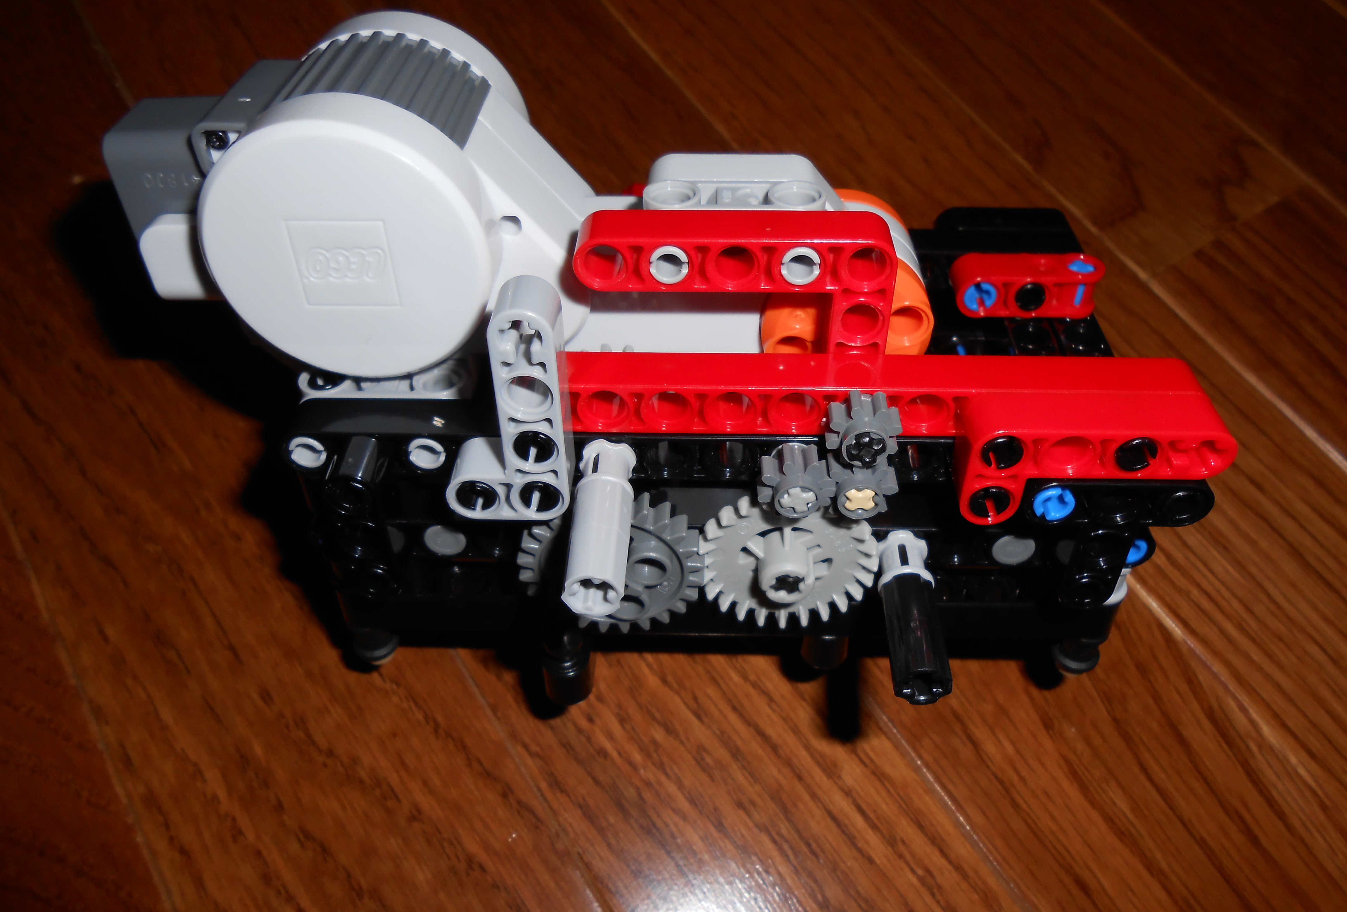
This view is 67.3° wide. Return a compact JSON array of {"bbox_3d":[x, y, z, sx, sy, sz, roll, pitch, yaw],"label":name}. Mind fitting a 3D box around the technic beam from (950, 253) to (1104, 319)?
[{"bbox_3d":[0.057,-0.028,0.165,0.024,0.008,0.008,1,41,1],"label":"technic beam"}]

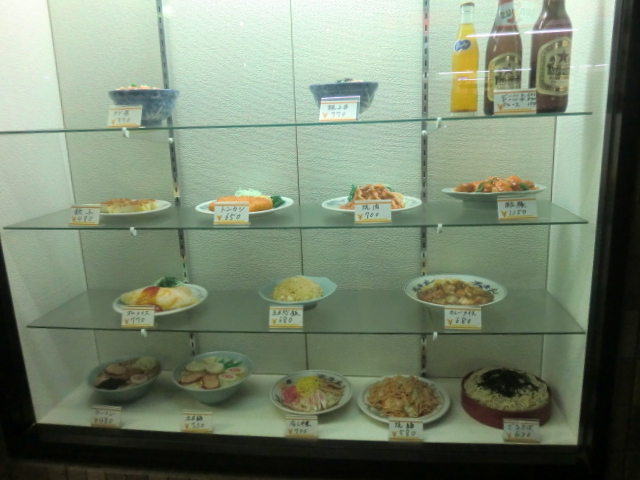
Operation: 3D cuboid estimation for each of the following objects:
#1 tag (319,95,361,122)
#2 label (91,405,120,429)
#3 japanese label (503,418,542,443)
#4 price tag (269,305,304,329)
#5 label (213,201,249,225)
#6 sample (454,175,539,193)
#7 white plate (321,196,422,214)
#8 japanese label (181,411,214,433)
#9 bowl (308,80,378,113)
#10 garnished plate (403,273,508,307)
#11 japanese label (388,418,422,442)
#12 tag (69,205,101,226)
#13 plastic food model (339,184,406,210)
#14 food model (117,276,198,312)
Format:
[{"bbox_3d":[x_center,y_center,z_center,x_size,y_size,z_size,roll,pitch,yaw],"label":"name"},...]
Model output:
[{"bbox_3d":[0.037,-0.242,0.902,0.073,0.045,0.010,2,-9,16],"label":"tag"},{"bbox_3d":[-0.489,0.408,1.108,0.071,0.045,0.010,0,-10,8],"label":"label"},{"bbox_3d":[0.421,0.398,1.004,0.072,0.045,0.010,-1,-9,5],"label":"japanese label"},{"bbox_3d":[-0.070,0.165,1.017,0.072,0.045,0.010,0,-1,7],"label":"price tag"},{"bbox_3d":[-0.182,-0.055,0.996,0.075,0.048,0.006,-1,-8,7],"label":"label"},{"bbox_3d":[0.376,-0.122,1.035,0.173,0.041,0.134,0,13,7],"label":"sample"},{"bbox_3d":[0.117,-0.073,1.073,0.222,0.026,0.222,0,13,7],"label":"white plate"},{"bbox_3d":[-0.273,0.409,1.079,0.071,0.045,0.010,-1,-8,6],"label":"japanese label"},{"bbox_3d":[0.050,-0.290,1.001,0.143,0.078,0.143,-2,13,0],"label":"bowl"},{"bbox_3d":[0.311,0.128,1.104,0.235,0.053,0.232,-1,13,7],"label":"garnished plate"},{"bbox_3d":[0.187,0.412,1.043,0.072,0.046,0.006,-1,-8,7],"label":"japanese label"},{"bbox_3d":[-0.509,-0.053,1.041,0.069,0.047,0.006,-1,-8,7],"label":"tag"},{"bbox_3d":[0.114,-0.090,1.046,0.144,0.057,0.129,0,13,7],"label":"plastic food model"},{"bbox_3d":[-0.384,0.129,1.153,0.183,0.062,0.144,0,13,7],"label":"food model"}]

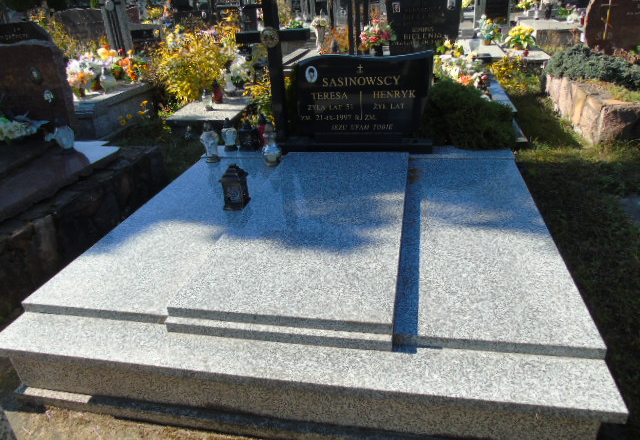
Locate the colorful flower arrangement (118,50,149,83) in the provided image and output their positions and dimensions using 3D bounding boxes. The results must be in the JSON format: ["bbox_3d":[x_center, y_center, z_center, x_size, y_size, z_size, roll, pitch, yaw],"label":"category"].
[{"bbox_3d":[-2.431,-2.001,6.024,0.370,0.380,0.330,2,28,12],"label":"colorful flower arrangement"}]

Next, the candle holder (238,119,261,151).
[{"bbox_3d":[-0.491,-0.602,3.253,0.130,0.200,0.130,2,28,12],"label":"candle holder"}]

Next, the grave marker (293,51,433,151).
[{"bbox_3d":[0.295,-0.793,3.168,0.936,0.653,0.203,2,28,12],"label":"grave marker"}]

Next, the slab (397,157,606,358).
[{"bbox_3d":[0.745,0.019,2.262,0.663,0.051,1.720,2,28,12],"label":"slab"}]

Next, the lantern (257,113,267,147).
[{"bbox_3d":[-0.411,-0.631,3.363,0.085,0.280,0.085,2,28,12],"label":"lantern"}]

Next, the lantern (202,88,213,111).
[{"bbox_3d":[-1.114,-1.187,4.534,0.090,0.215,0.090,2,28,12],"label":"lantern"}]

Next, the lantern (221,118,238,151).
[{"bbox_3d":[-0.644,-0.618,3.304,0.115,0.208,0.115,2,28,12],"label":"lantern"}]

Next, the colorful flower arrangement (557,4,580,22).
[{"bbox_3d":[5.180,-4.265,9.547,0.430,0.370,0.380,2,28,12],"label":"colorful flower arrangement"}]

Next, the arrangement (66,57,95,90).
[{"bbox_3d":[-2.889,-1.737,5.575,0.334,0.384,0.318,2,28,12],"label":"arrangement"}]

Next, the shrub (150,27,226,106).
[{"bbox_3d":[-1.619,-1.911,5.827,0.900,0.920,0.820,2,28,12],"label":"shrub"}]

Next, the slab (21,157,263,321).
[{"bbox_3d":[-0.704,-0.025,2.522,0.646,0.046,1.686,2,28,12],"label":"slab"}]

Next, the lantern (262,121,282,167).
[{"bbox_3d":[-0.313,-0.493,3.015,0.135,0.290,0.135,2,28,12],"label":"lantern"}]

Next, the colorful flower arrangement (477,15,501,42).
[{"bbox_3d":[2.697,-3.050,7.372,0.380,0.440,0.360,2,28,12],"label":"colorful flower arrangement"}]

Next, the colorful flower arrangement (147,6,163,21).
[{"bbox_3d":[-4.371,-5.454,12.206,0.450,0.370,0.420,2,28,12],"label":"colorful flower arrangement"}]

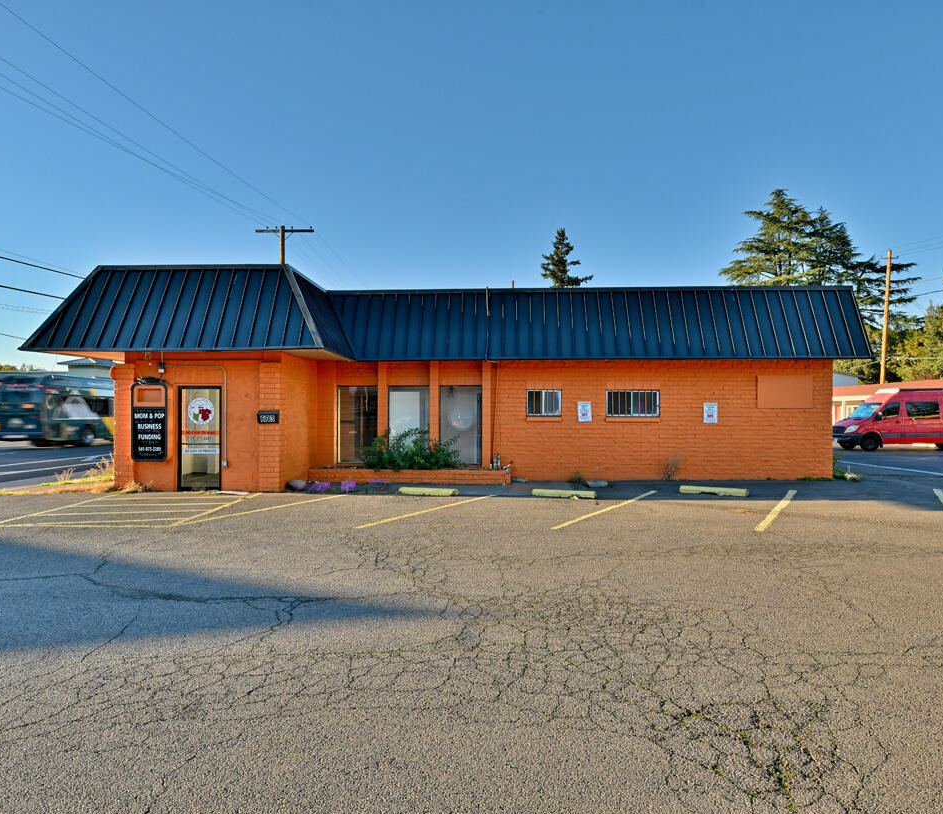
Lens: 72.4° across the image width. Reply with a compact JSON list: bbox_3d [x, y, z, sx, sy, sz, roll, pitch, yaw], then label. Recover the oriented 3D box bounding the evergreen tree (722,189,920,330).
[{"bbox_3d":[34.300,-9.850,64.000,19.000,23.700,18.000,0,0,0],"label":"evergreen tree"}]

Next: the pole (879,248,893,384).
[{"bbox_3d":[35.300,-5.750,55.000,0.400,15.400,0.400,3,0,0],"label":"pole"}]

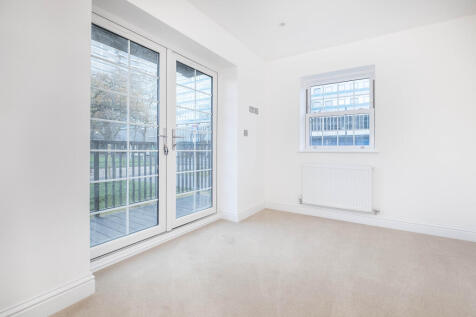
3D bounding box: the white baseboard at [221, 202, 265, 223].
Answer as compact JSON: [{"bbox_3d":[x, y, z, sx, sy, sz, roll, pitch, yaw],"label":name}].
[{"bbox_3d":[0.102,0.806,3.107,0.250,0.120,0.862,2,3,35],"label":"white baseboard"}]

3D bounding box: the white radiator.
[{"bbox_3d":[1.379,0.393,2.815,0.891,0.613,0.100,2,2,31],"label":"white radiator"}]

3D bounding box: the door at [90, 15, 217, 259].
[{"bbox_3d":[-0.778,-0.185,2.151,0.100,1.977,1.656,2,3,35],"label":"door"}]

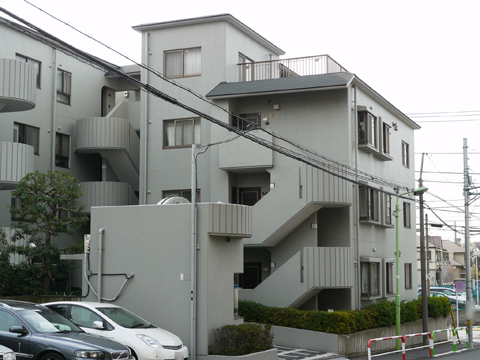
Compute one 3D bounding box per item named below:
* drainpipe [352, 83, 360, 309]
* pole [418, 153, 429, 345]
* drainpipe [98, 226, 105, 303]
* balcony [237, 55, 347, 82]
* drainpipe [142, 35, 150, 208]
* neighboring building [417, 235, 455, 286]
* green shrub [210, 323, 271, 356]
[{"bbox_3d":[4.160,0.864,31.344,0.100,8.600,0.100,-3,-6,22],"label":"drainpipe"},{"bbox_3d":[7.129,2.666,34.565,0.300,7.420,0.300,-3,-6,22],"label":"pole"},{"bbox_3d":[-4.525,3.321,28.802,0.110,3.500,0.110,-3,-6,22],"label":"drainpipe"},{"bbox_3d":[2.138,-3.881,34.829,3.630,1.050,3.300,-3,-6,22],"label":"balcony"},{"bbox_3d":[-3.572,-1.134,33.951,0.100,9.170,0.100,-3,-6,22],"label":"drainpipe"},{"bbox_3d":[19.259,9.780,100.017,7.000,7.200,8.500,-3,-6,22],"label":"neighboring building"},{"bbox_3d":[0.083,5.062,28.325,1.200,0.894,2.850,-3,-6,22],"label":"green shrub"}]

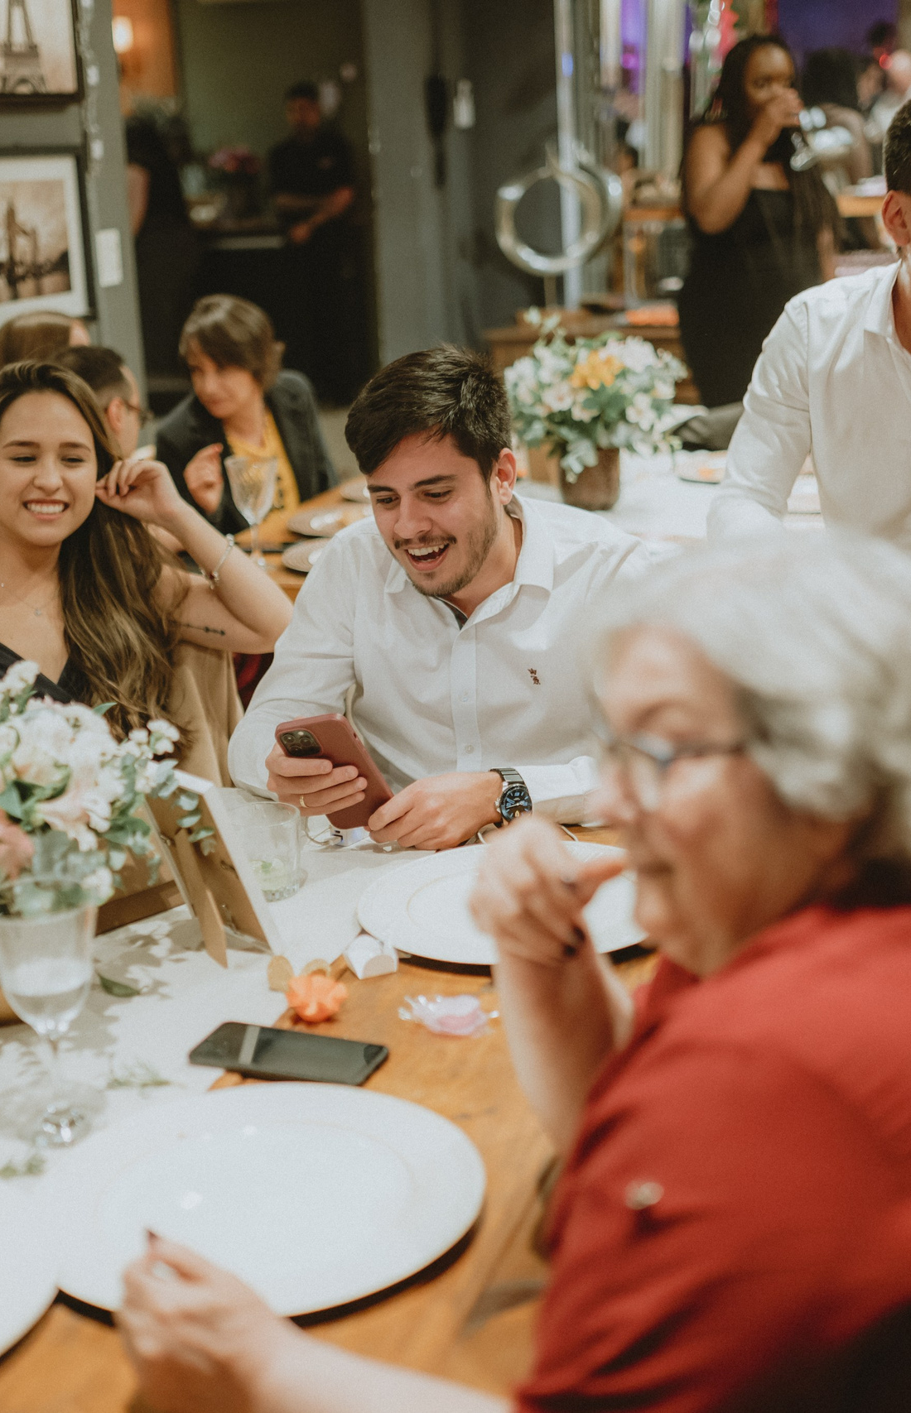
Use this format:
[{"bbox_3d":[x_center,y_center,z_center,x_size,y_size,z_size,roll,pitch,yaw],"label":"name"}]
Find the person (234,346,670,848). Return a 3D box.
[{"bbox_3d":[0.024,0.192,2.457,0.530,1.260,0.680,0,15,11],"label":"person"}]

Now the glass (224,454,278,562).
[{"bbox_3d":[-0.366,-0.357,3.763,0.093,0.183,0.093,-3,15,0],"label":"glass"}]

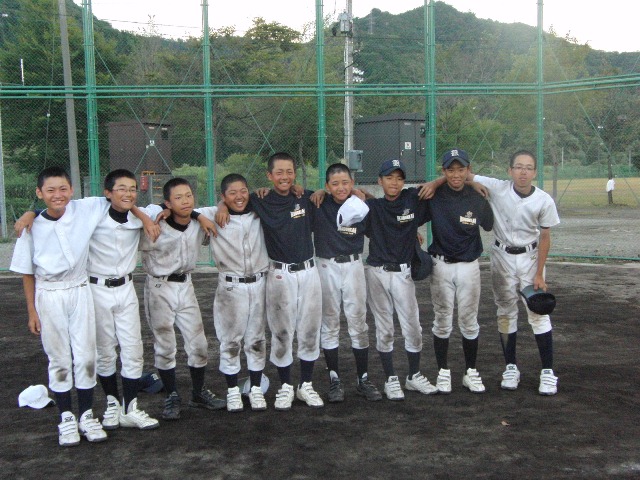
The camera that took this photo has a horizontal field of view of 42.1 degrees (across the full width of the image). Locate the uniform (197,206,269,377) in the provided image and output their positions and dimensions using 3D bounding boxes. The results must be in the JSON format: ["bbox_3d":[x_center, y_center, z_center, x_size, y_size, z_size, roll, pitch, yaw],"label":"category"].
[{"bbox_3d":[-0.568,0.333,5.401,0.465,1.100,0.300,-2,5,-7],"label":"uniform"}]

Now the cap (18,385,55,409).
[{"bbox_3d":[-1.895,1.034,5.556,0.240,0.130,0.180,3,6,40],"label":"cap"}]

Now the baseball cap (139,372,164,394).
[{"bbox_3d":[-1.220,0.994,5.894,0.250,0.130,0.180,2,6,35],"label":"baseball cap"}]

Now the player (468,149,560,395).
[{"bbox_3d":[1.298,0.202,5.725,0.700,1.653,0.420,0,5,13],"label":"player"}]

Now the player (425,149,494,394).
[{"bbox_3d":[0.964,0.202,5.746,0.540,1.659,0.400,0,5,8],"label":"player"}]

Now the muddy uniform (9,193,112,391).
[{"bbox_3d":[-1.502,0.327,4.818,0.570,1.133,0.320,-3,5,-19],"label":"muddy uniform"}]

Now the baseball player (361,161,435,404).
[{"bbox_3d":[0.540,0.249,5.651,0.540,1.597,0.400,-1,5,0],"label":"baseball player"}]

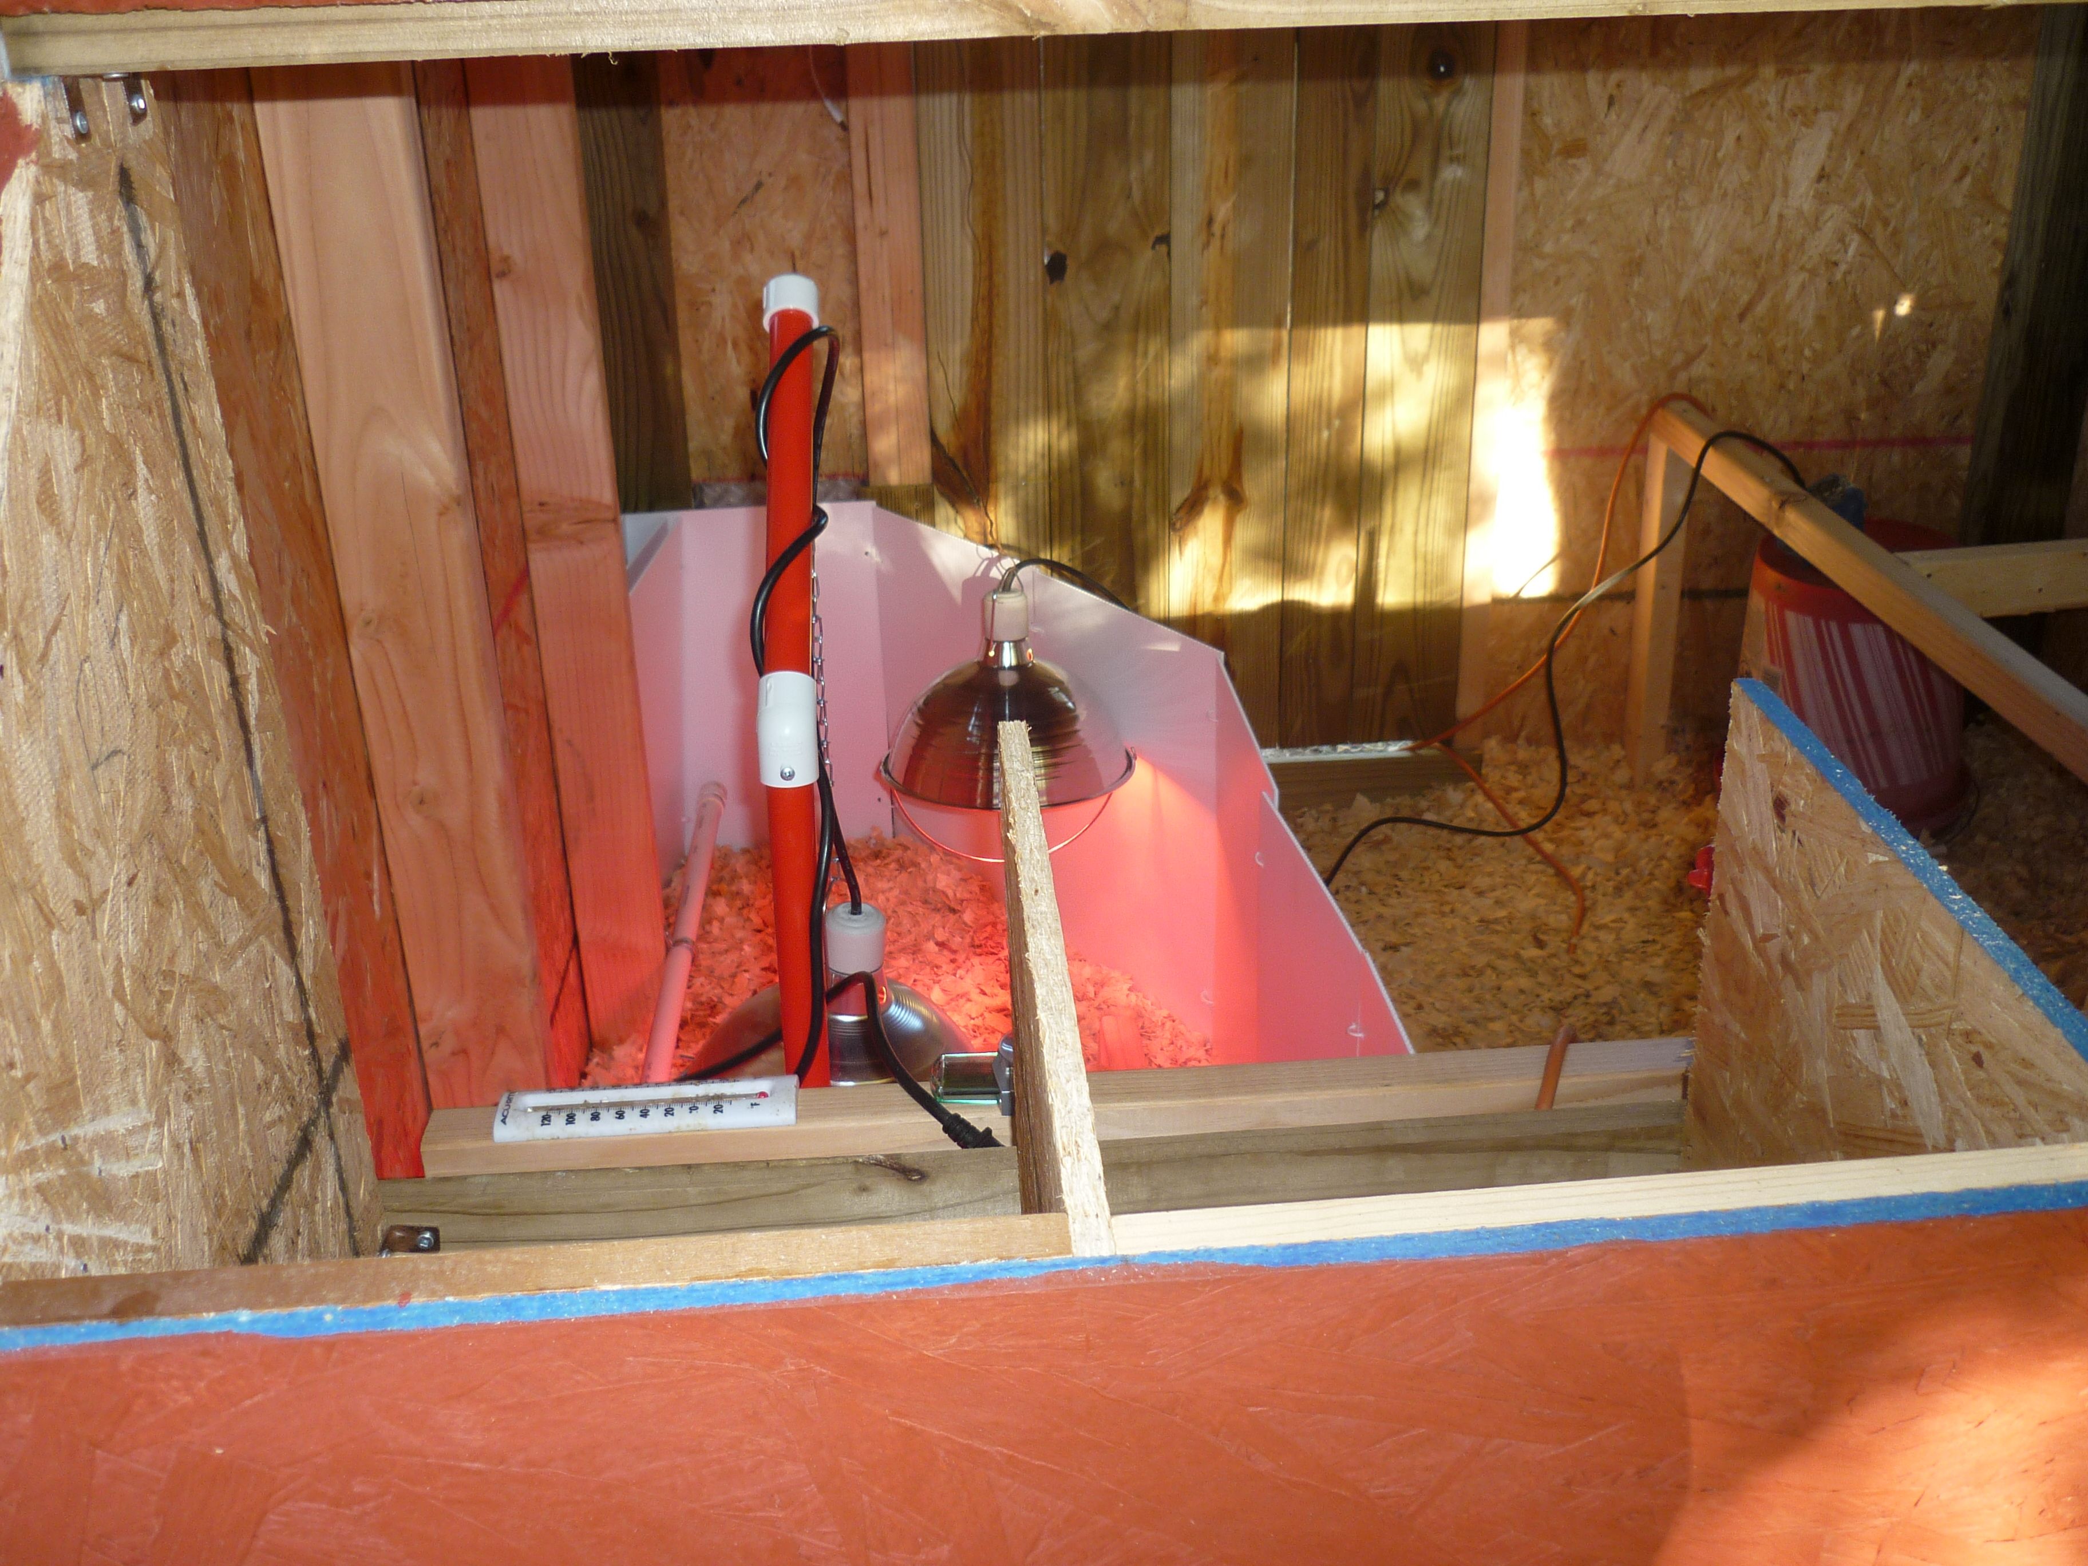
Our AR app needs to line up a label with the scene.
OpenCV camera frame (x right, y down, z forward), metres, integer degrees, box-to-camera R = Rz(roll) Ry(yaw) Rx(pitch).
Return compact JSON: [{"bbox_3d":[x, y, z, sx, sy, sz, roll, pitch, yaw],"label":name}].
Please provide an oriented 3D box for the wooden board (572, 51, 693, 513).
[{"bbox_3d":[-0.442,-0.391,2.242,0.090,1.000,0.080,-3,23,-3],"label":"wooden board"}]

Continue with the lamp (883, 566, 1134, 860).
[{"bbox_3d":[-0.031,-0.048,1.671,0.218,0.252,0.218,-3,23,-3],"label":"lamp"}]

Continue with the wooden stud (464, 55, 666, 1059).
[{"bbox_3d":[-0.418,-0.226,1.787,0.089,1.070,0.038,-3,23,-3],"label":"wooden stud"}]

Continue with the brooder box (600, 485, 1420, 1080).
[{"bbox_3d":[-0.106,0.120,1.776,0.550,0.445,1.250,-3,23,-3],"label":"brooder box"}]

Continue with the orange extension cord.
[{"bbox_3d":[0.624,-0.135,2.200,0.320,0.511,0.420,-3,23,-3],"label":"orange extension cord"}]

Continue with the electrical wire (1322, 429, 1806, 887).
[{"bbox_3d":[0.577,-0.155,2.258,0.535,0.493,0.210,-3,23,-3],"label":"electrical wire"}]

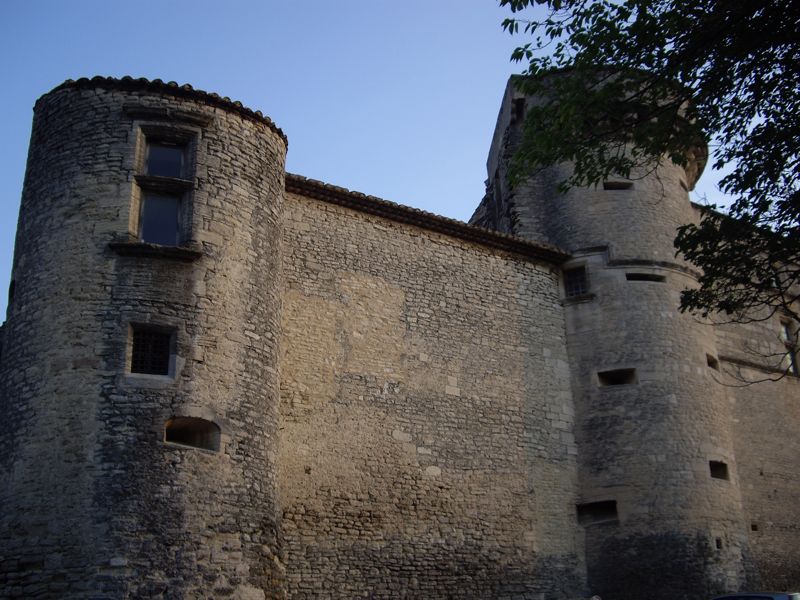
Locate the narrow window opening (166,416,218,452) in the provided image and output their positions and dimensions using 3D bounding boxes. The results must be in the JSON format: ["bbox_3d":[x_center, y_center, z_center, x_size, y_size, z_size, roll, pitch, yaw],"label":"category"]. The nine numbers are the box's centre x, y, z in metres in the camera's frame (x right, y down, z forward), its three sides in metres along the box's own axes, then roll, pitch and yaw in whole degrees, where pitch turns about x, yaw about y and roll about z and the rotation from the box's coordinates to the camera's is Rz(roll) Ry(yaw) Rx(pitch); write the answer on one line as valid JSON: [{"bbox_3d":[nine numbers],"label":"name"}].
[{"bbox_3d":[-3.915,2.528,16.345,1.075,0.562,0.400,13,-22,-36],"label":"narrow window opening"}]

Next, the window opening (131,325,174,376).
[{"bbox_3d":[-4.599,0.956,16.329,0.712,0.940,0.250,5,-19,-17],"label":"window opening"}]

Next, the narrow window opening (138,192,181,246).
[{"bbox_3d":[-4.685,-1.542,17.117,0.708,1.047,0.250,5,-19,-17],"label":"narrow window opening"}]

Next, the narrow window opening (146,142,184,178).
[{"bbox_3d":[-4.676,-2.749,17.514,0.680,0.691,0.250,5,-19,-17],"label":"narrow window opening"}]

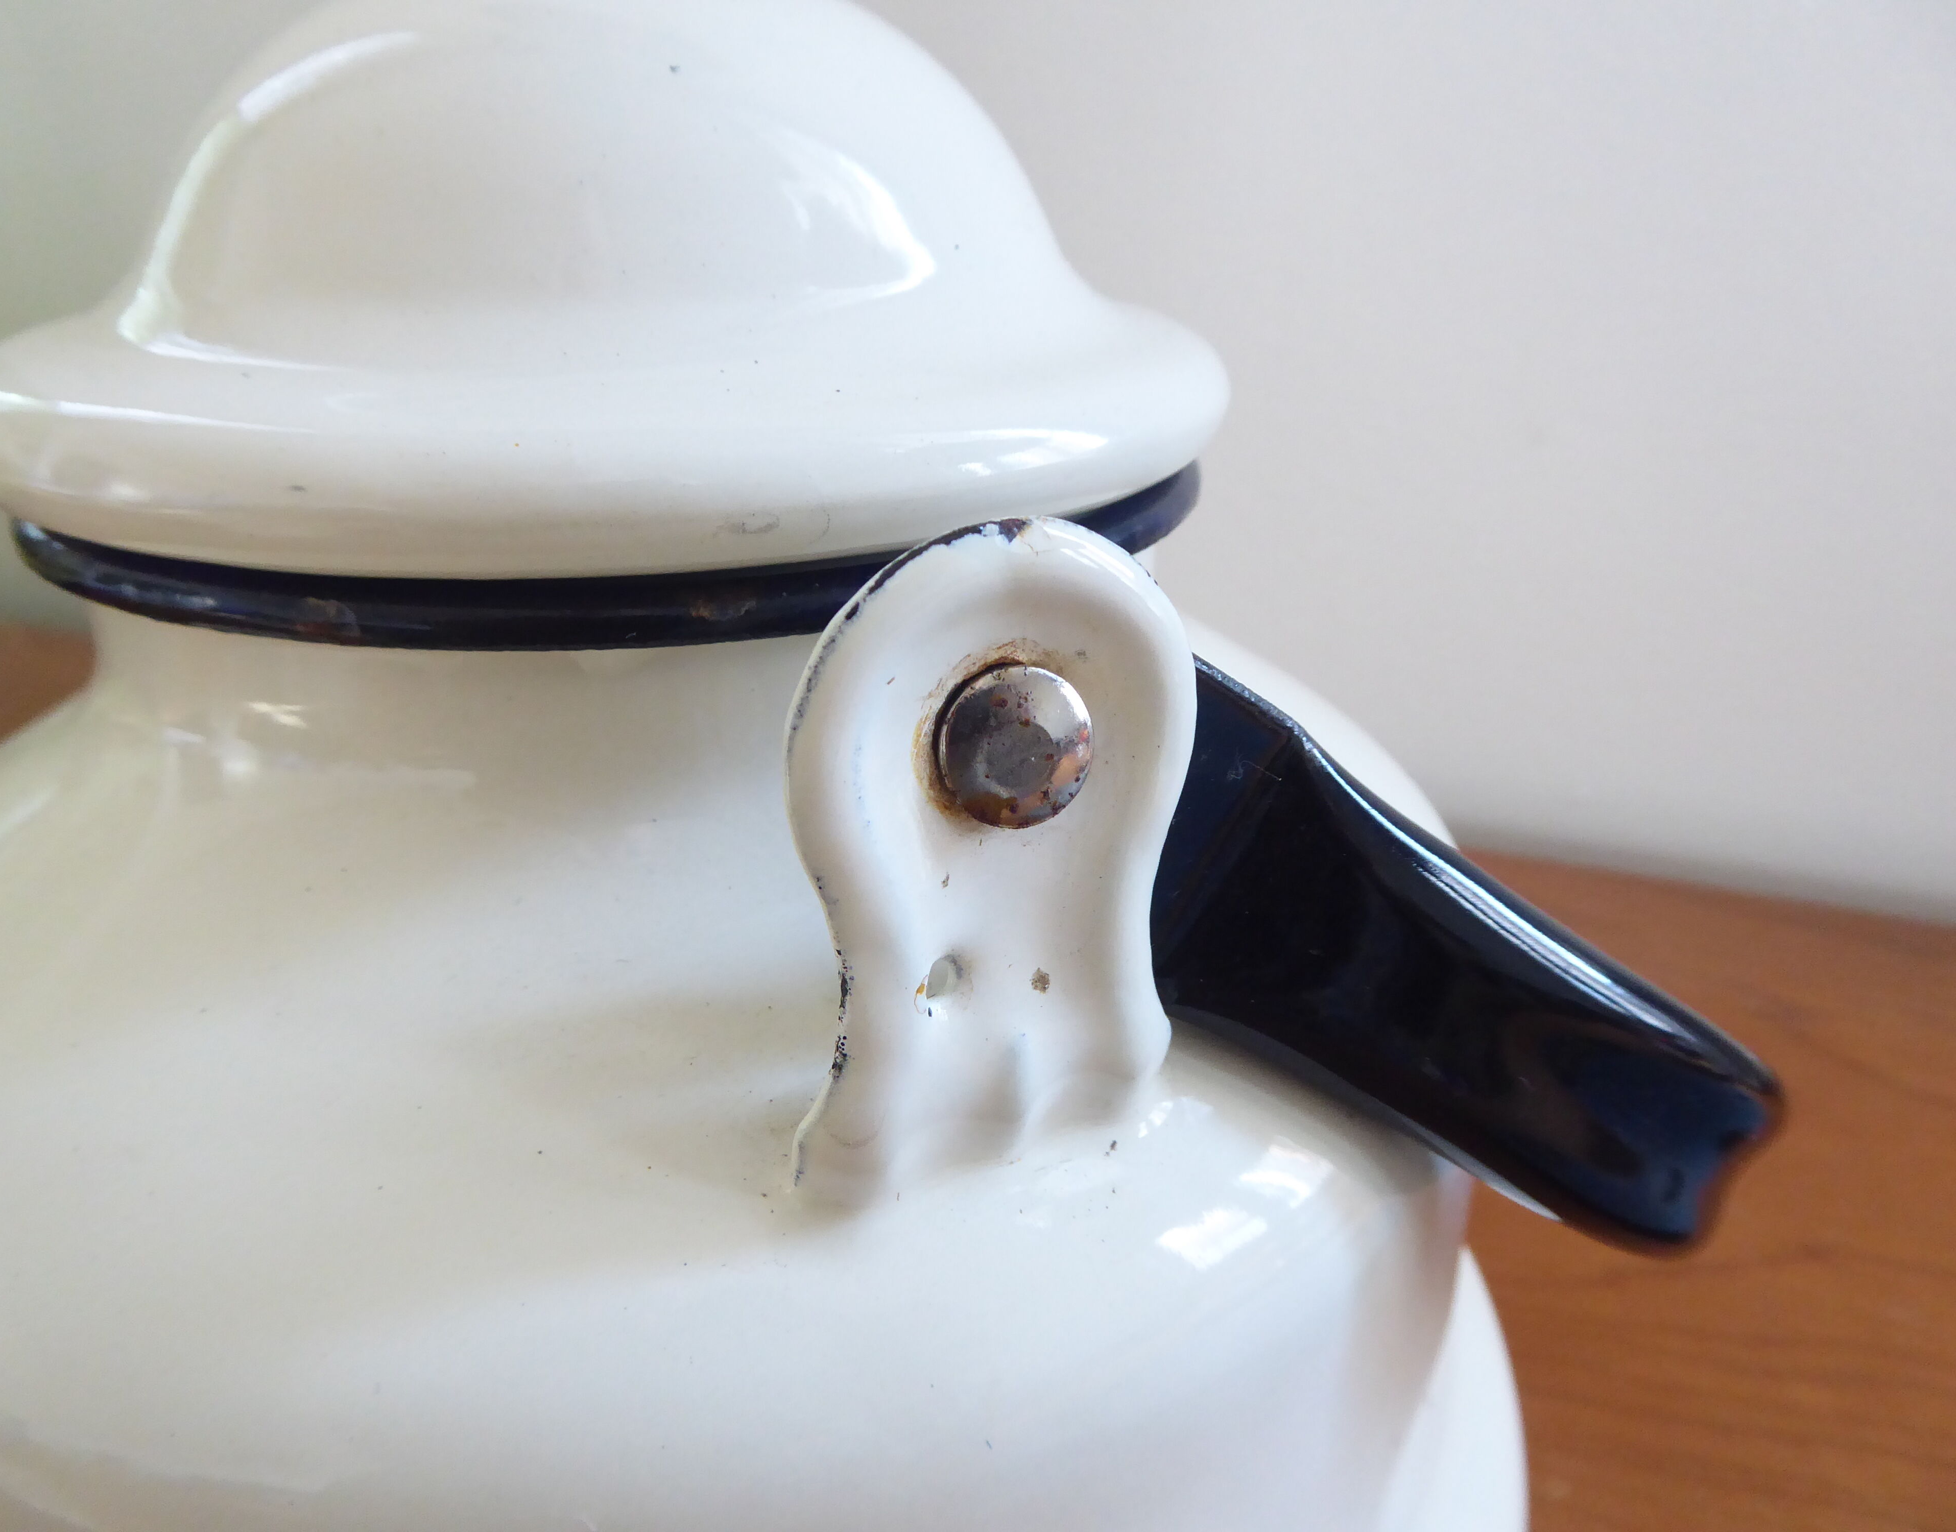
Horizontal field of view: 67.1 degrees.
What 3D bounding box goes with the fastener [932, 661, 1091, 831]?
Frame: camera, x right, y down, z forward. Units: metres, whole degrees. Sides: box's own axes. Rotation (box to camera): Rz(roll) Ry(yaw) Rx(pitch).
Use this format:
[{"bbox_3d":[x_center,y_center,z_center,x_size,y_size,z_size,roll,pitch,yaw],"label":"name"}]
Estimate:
[{"bbox_3d":[0.002,-0.001,0.092,0.010,0.010,0.003,-11,16,-24],"label":"fastener"}]

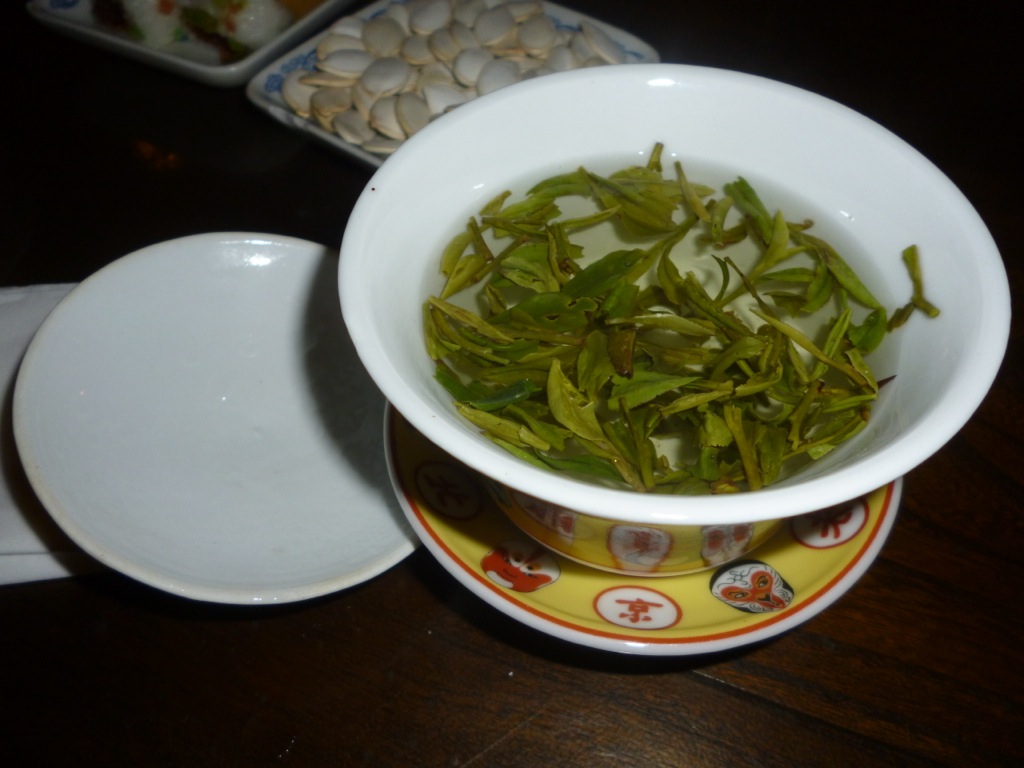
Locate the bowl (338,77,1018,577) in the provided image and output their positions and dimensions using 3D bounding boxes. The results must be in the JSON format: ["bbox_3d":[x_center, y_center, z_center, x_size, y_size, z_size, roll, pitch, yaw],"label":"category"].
[{"bbox_3d":[0.026,-0.005,0.163,0.108,0.062,0.108,-1,52,2],"label":"bowl"}]

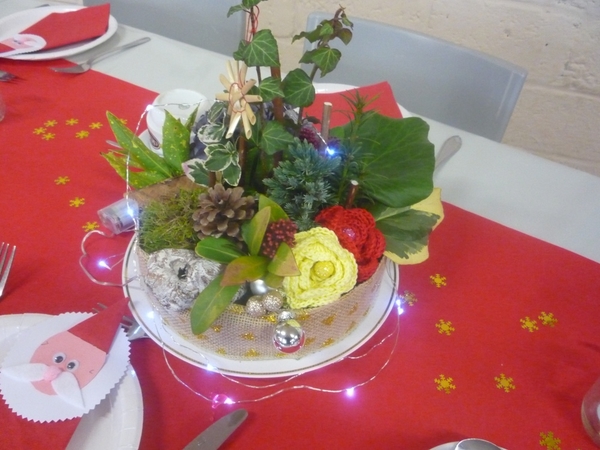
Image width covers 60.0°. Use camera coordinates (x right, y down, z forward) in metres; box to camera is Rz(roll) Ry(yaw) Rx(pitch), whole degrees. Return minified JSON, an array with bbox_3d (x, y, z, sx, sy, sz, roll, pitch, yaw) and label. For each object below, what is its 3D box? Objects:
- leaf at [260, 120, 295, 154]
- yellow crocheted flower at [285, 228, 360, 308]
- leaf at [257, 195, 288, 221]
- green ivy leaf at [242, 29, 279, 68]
[{"bbox_3d":[-0.021,-0.080,0.475,0.034,0.033,0.009,14,0,-11],"label":"leaf"},{"bbox_3d":[0.017,0.036,0.436,0.064,0.030,0.067,-2,88,-6],"label":"yellow crocheted flower"},{"bbox_3d":[-0.024,-0.013,0.453,0.024,0.033,0.008,-33,12,-2],"label":"leaf"},{"bbox_3d":[-0.031,-0.145,0.426,0.030,0.031,0.009,-3,13,-8],"label":"green ivy leaf"}]

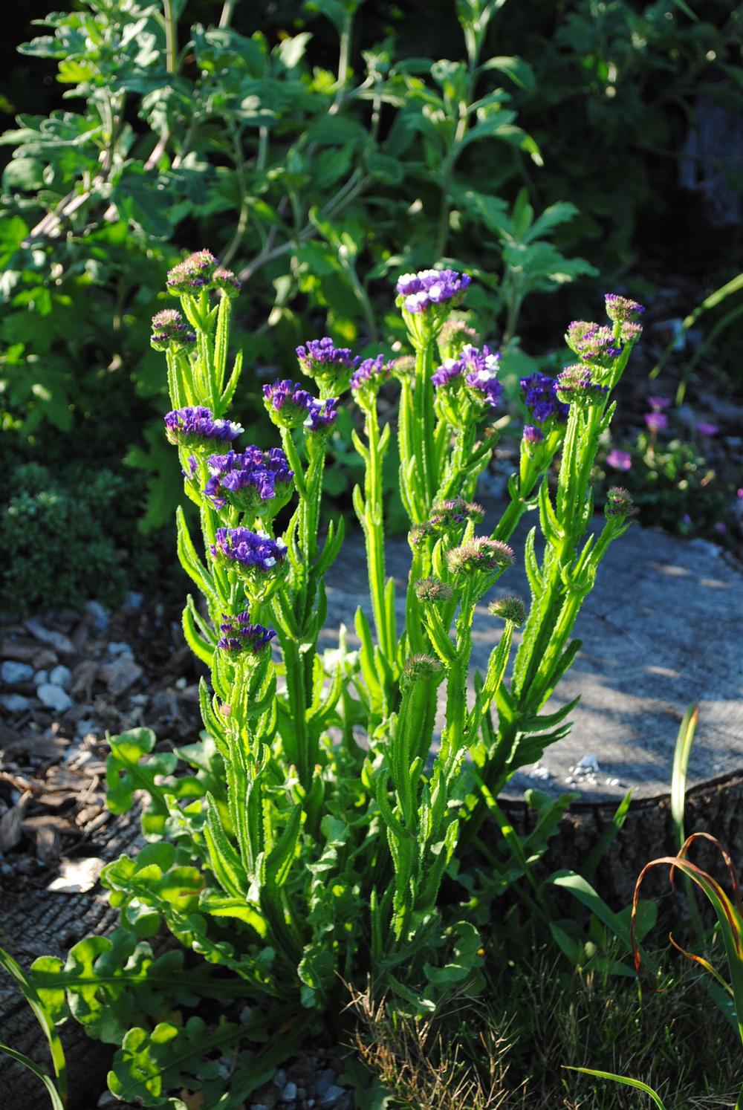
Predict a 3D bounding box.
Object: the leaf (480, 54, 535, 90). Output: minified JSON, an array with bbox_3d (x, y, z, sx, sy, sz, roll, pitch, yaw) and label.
[{"bbox_3d":[0.125,-0.445,2.050,0.052,0.028,0.032,0,29,0],"label":"leaf"}]

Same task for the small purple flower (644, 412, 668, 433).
[{"bbox_3d":[0.267,-0.124,2.080,0.022,0.016,0.021,0,29,0],"label":"small purple flower"}]

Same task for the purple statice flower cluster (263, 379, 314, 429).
[{"bbox_3d":[-0.044,-0.080,1.180,0.026,0.025,0.025,-8,25,0],"label":"purple statice flower cluster"}]

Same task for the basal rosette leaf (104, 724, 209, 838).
[{"bbox_3d":[-0.126,0.134,1.300,0.059,0.050,0.045,0,28,0],"label":"basal rosette leaf"}]

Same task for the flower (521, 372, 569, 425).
[{"bbox_3d":[0.102,-0.091,1.300,0.029,0.029,0.027,0,25,0],"label":"flower"}]

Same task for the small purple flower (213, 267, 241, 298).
[{"bbox_3d":[-0.082,-0.155,1.260,0.017,0.017,0.017,0,25,0],"label":"small purple flower"}]

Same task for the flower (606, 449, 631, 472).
[{"bbox_3d":[0.212,-0.081,1.900,0.021,0.016,0.020,0,25,0],"label":"flower"}]

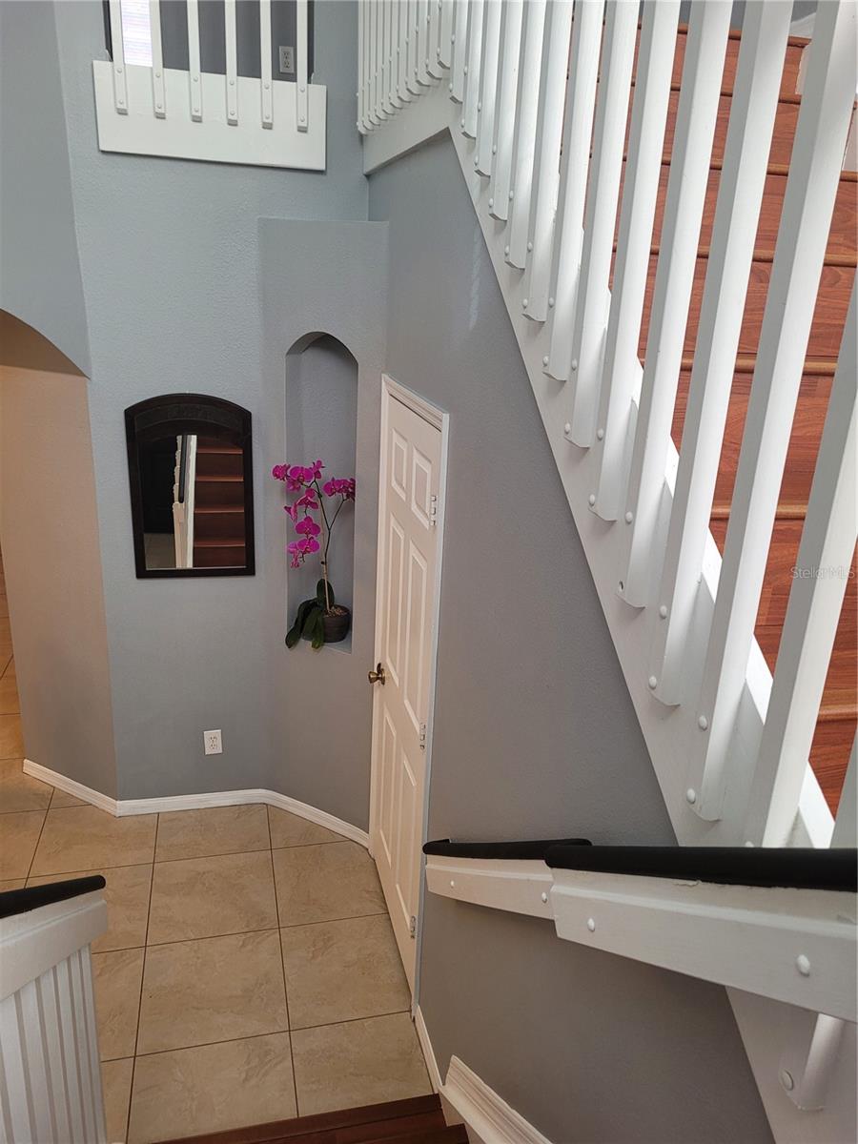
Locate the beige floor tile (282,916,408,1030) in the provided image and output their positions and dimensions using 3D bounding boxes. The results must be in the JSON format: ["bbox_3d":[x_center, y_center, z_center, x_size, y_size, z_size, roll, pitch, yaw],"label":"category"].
[{"bbox_3d":[-0.319,1.490,3.225,0.440,0.010,0.498,-2,19,-14],"label":"beige floor tile"}]

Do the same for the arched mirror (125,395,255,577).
[{"bbox_3d":[-0.997,-0.355,3.629,0.497,0.788,0.030,-2,19,-14],"label":"arched mirror"}]

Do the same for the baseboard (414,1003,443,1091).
[{"bbox_3d":[-0.007,1.581,2.856,0.014,0.082,0.300,-2,19,-14],"label":"baseboard"}]

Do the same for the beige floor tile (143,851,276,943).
[{"bbox_3d":[-0.895,1.344,3.575,0.498,0.010,0.498,-2,19,-14],"label":"beige floor tile"}]

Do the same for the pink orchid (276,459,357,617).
[{"bbox_3d":[-0.486,-0.133,3.666,0.320,0.704,0.190,13,21,29],"label":"pink orchid"}]

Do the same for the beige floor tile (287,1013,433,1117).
[{"bbox_3d":[-0.225,1.623,2.845,0.435,0.010,0.330,-2,19,-14],"label":"beige floor tile"}]

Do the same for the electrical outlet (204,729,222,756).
[{"bbox_3d":[-1.012,0.799,4.039,0.076,0.121,0.008,-2,19,-14],"label":"electrical outlet"}]

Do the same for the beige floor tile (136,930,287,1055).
[{"bbox_3d":[-0.778,1.505,3.115,0.498,0.010,0.498,-2,19,-14],"label":"beige floor tile"}]

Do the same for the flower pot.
[{"bbox_3d":[-0.459,0.229,3.831,0.205,0.125,0.205,2,19,-1],"label":"flower pot"}]

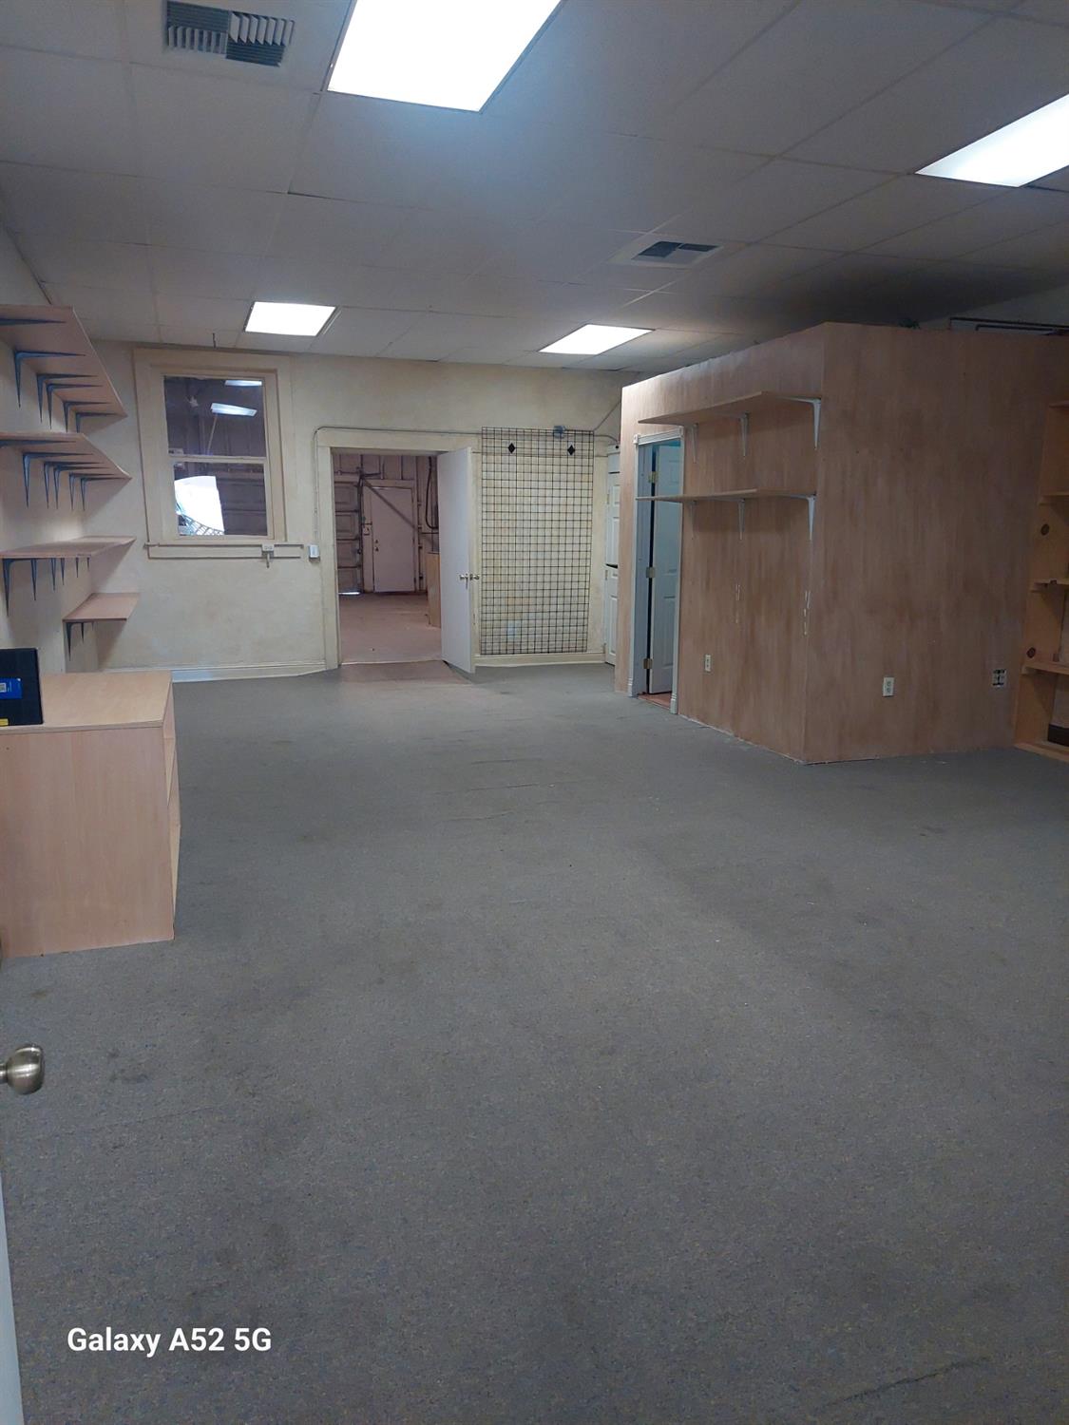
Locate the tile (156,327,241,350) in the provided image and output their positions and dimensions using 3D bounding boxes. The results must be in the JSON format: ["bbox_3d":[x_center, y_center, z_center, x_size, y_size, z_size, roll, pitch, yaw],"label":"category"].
[{"bbox_3d":[-2.764,-3.119,8.188,0.605,0.020,0.846,-4,12,-19],"label":"tile"}]

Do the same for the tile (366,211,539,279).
[{"bbox_3d":[-0.477,-2.544,5.367,0.610,0.020,1.220,-3,12,-19],"label":"tile"}]

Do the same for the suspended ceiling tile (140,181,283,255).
[{"bbox_3d":[-1.631,-2.485,5.000,0.605,0.020,1.202,-4,12,-19],"label":"suspended ceiling tile"}]

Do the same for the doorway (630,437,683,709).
[{"bbox_3d":[1.011,-1.071,7.805,0.120,2.050,0.720,-4,12,-20],"label":"doorway"}]

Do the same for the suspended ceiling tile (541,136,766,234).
[{"bbox_3d":[0.502,-2.371,4.477,0.605,0.020,1.202,-4,12,-19],"label":"suspended ceiling tile"}]

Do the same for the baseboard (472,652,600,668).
[{"bbox_3d":[0.061,-0.545,10.153,1.400,0.110,0.020,-4,12,-19],"label":"baseboard"}]

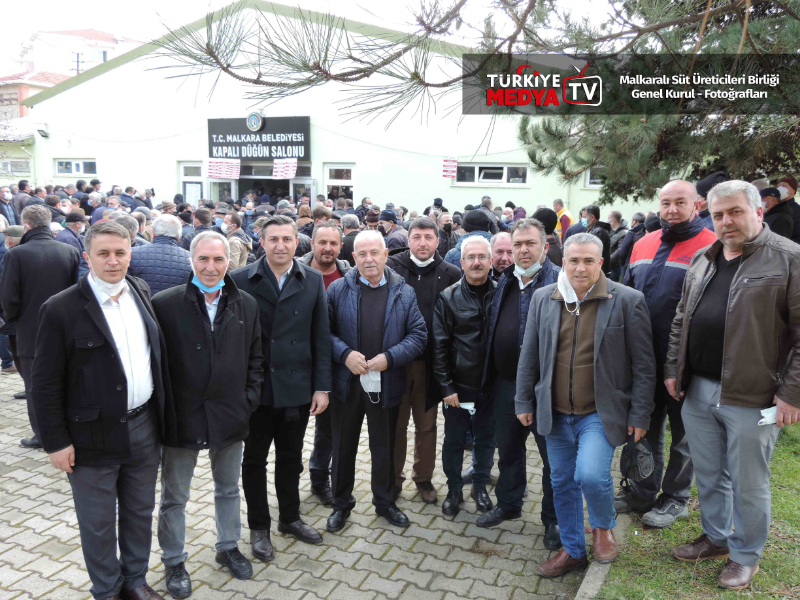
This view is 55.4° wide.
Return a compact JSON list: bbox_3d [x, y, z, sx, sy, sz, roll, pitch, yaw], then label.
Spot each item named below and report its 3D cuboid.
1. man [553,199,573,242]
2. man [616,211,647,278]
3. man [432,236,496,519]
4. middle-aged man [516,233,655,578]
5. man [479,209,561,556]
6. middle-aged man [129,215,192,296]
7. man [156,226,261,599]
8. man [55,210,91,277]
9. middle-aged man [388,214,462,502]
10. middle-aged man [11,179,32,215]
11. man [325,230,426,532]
[{"bbox_3d":[2.982,-1.001,14.144,0.320,1.730,0.500,6,11,30],"label":"man"},{"bbox_3d":[3.184,-0.340,10.443,0.330,1.720,0.520,9,13,40],"label":"man"},{"bbox_3d":[0.425,0.444,4.475,0.520,1.633,0.360,1,10,0],"label":"man"},{"bbox_3d":[0.918,0.526,3.815,0.640,1.714,0.420,5,10,21],"label":"middle-aged man"},{"bbox_3d":[0.683,0.443,4.149,0.560,1.755,0.420,6,10,23],"label":"man"},{"bbox_3d":[-1.583,0.283,5.125,0.570,1.710,0.360,2,10,3],"label":"middle-aged man"},{"bbox_3d":[-0.937,0.542,3.711,0.530,1.735,0.370,-1,10,-9],"label":"man"},{"bbox_3d":[-3.531,-0.103,8.342,0.340,1.710,0.520,-3,10,-21],"label":"man"},{"bbox_3d":[0.141,0.370,4.780,0.560,1.745,0.340,1,10,3],"label":"middle-aged man"},{"bbox_3d":[-5.756,-0.944,11.629,0.530,1.740,0.340,8,11,33],"label":"middle-aged man"},{"bbox_3d":[-0.152,0.462,4.380,0.560,1.690,0.400,0,10,-5],"label":"man"}]

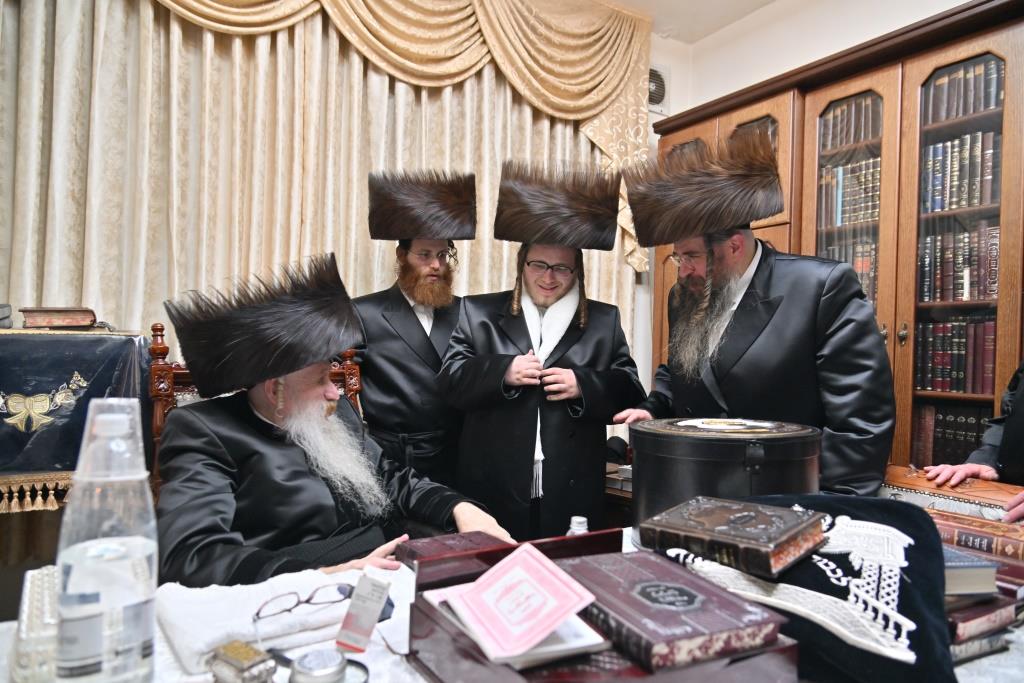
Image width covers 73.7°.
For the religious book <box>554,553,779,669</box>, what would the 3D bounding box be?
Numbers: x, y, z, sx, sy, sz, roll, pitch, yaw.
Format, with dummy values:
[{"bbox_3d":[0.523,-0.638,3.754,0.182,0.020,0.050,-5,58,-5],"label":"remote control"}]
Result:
[{"bbox_3d":[0.153,0.291,0.770,0.165,0.034,0.247,2,-1,-23],"label":"religious book"}]

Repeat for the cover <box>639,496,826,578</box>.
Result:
[{"bbox_3d":[0.365,0.316,1.131,0.175,0.045,0.240,-9,3,-40],"label":"cover"}]

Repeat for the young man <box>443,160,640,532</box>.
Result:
[{"bbox_3d":[0.079,0.381,2.043,0.600,1.810,0.420,2,-1,5],"label":"young man"}]

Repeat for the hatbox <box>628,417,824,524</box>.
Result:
[{"bbox_3d":[0.466,0.323,1.514,0.420,0.270,0.420,2,-1,0],"label":"hatbox"}]

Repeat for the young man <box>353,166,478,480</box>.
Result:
[{"bbox_3d":[-0.330,0.348,2.323,0.540,1.860,0.380,2,-1,-14],"label":"young man"}]

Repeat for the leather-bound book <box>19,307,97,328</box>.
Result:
[{"bbox_3d":[-1.250,-0.065,1.880,0.170,0.052,0.240,3,-1,-32],"label":"leather-bound book"}]

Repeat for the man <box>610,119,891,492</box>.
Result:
[{"bbox_3d":[0.608,0.397,1.713,0.600,1.800,0.600,3,-2,-41],"label":"man"}]

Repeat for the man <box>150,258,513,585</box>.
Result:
[{"bbox_3d":[-0.388,0.542,1.419,0.780,1.430,0.680,1,-2,41],"label":"man"}]

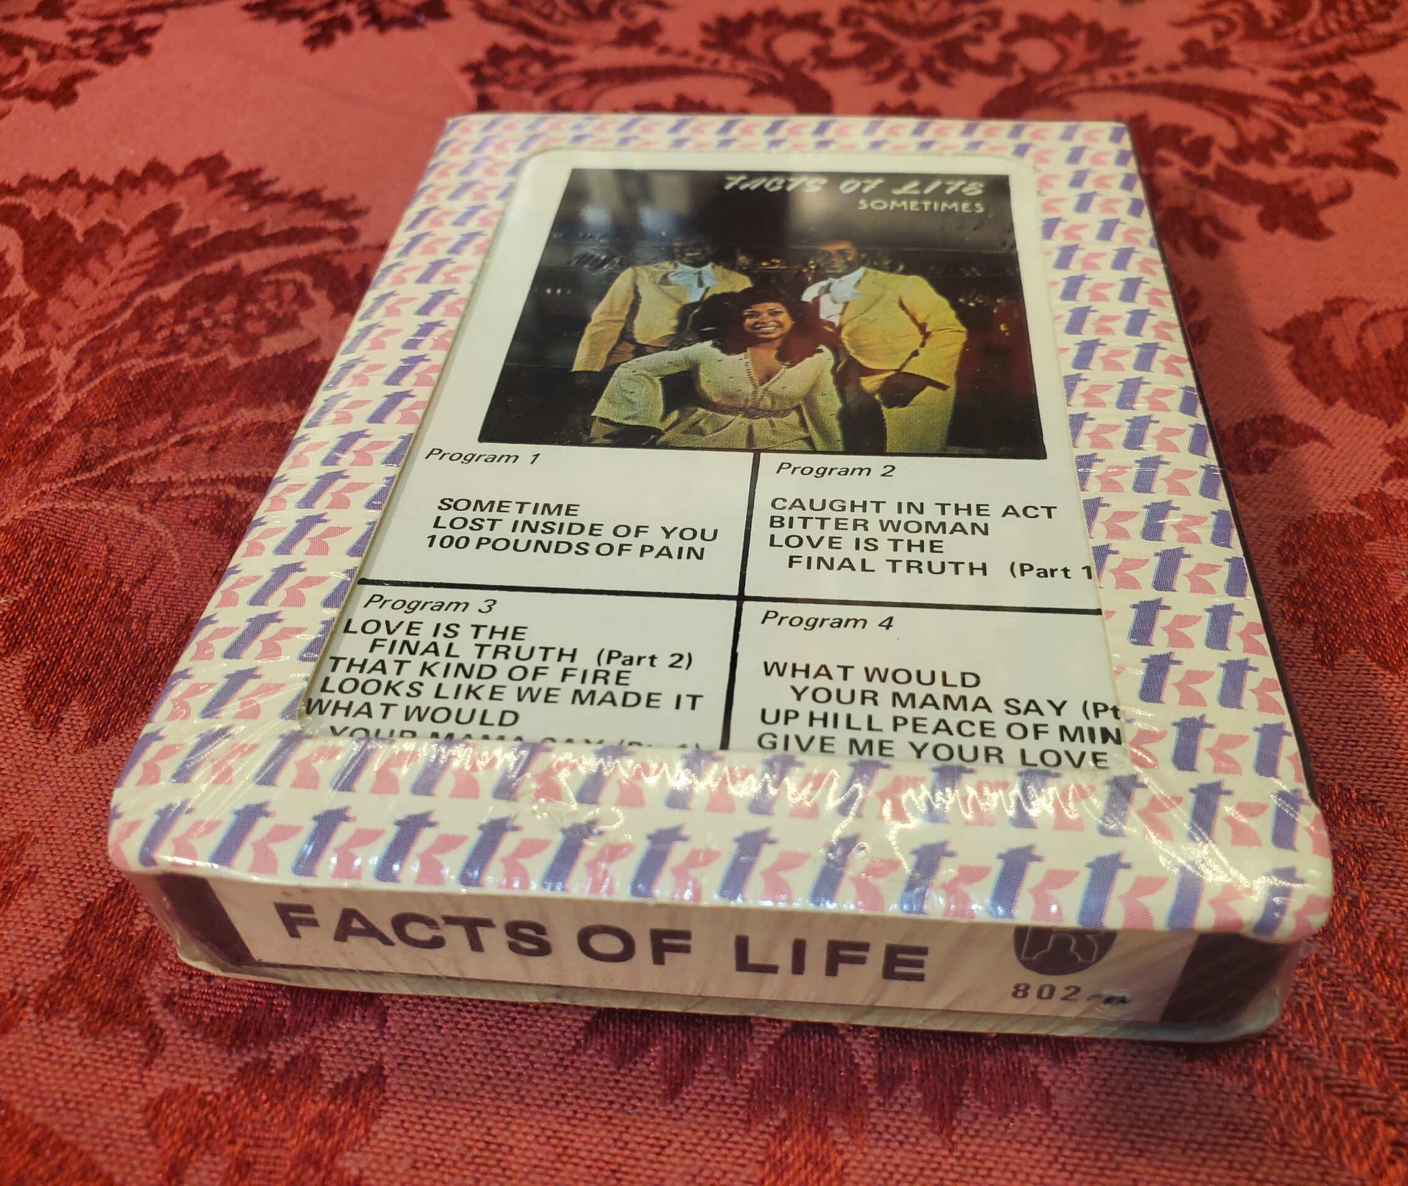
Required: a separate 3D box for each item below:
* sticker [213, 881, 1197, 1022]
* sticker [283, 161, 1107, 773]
[{"bbox_3d":[-0.002,0.031,0.102,0.081,0.017,0.001,2,48,6],"label":"sticker"},{"bbox_3d":[0.005,-0.025,0.141,0.076,0.001,0.111,2,48,6],"label":"sticker"}]

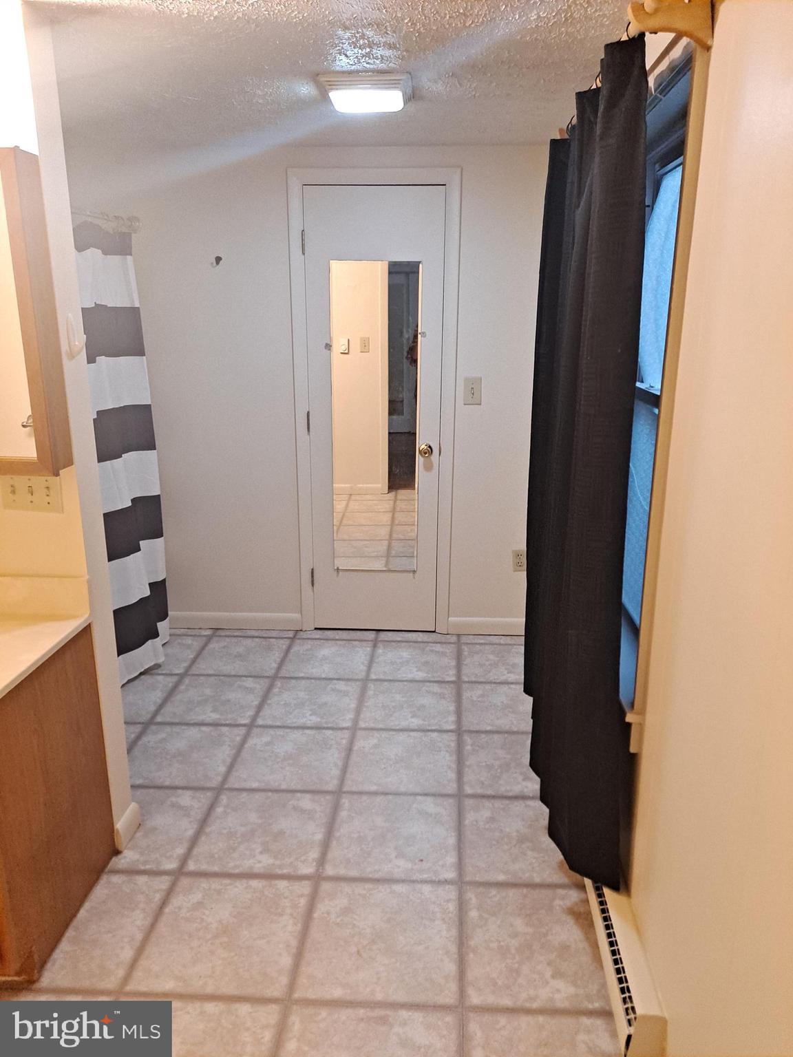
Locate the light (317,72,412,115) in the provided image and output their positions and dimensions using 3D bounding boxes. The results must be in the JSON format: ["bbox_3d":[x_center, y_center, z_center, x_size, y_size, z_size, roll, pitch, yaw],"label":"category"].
[{"bbox_3d":[-0.083,-1.312,2.321,0.270,0.055,0.285,2,16,4],"label":"light"}]

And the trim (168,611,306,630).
[{"bbox_3d":[-0.822,0.468,3.818,0.700,0.088,0.014,1,16,1],"label":"trim"}]

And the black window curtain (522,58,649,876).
[{"bbox_3d":[0.507,-0.131,2.159,0.180,1.930,0.980,2,16,4],"label":"black window curtain"}]

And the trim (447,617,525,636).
[{"bbox_3d":[0.480,0.487,3.788,0.442,0.088,0.014,1,16,1],"label":"trim"}]

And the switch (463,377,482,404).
[{"bbox_3d":[0.346,-0.622,3.463,0.081,0.124,0.014,1,16,1],"label":"switch"}]

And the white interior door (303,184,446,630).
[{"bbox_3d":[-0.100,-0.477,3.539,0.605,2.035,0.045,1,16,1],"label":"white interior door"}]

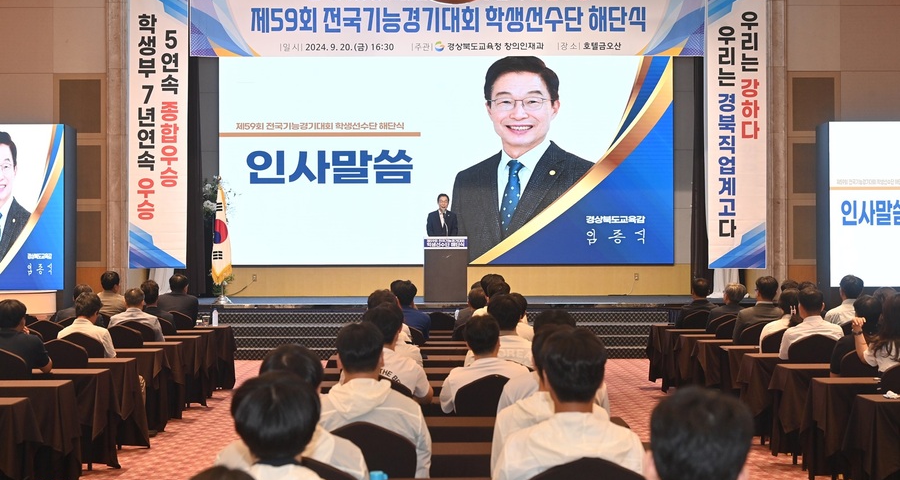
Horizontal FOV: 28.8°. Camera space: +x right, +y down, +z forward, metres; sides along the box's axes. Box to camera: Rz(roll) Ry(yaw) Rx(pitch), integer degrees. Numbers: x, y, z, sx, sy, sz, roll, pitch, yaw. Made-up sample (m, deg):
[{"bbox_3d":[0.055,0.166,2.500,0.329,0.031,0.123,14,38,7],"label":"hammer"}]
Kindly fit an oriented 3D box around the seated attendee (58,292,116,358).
[{"bbox_3d":[-2.856,1.039,14.070,0.500,1.260,0.770,0,0,8],"label":"seated attendee"}]

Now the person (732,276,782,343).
[{"bbox_3d":[2.828,1.009,16.093,0.510,1.348,0.800,0,0,-9],"label":"person"}]

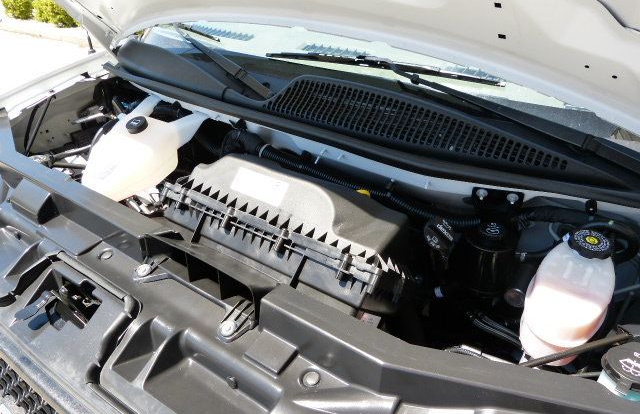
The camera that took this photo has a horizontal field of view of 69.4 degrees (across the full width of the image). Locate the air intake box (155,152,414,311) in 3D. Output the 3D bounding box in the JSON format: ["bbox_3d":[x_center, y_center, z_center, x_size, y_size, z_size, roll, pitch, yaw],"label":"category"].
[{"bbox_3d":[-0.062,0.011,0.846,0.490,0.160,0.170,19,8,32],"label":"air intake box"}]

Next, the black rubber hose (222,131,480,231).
[{"bbox_3d":[0.021,-0.063,0.837,0.544,0.062,0.058,20,40,28],"label":"black rubber hose"}]

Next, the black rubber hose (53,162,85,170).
[{"bbox_3d":[-0.626,-0.103,1.150,0.100,0.018,0.018,8,35,18],"label":"black rubber hose"}]

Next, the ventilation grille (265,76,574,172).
[{"bbox_3d":[0.136,-0.165,0.830,0.580,0.045,0.110,19,68,32],"label":"ventilation grille"}]

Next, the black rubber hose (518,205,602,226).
[{"bbox_3d":[0.337,0.013,0.657,0.111,0.028,0.028,-3,31,26],"label":"black rubber hose"}]

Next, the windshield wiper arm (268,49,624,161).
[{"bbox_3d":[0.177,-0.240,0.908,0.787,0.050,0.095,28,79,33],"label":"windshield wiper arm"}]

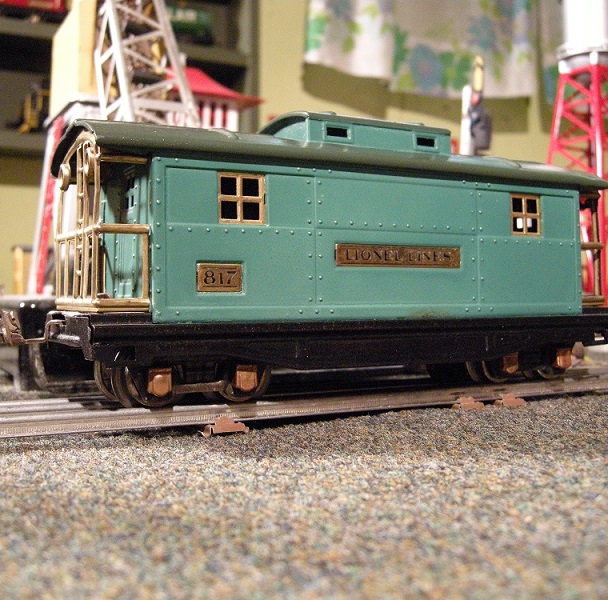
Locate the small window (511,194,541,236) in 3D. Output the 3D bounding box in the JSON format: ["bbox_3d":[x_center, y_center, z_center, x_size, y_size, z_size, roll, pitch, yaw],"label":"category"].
[{"bbox_3d":[0.089,-0.034,0.325,0.016,0.016,0.002,0,-1,-29],"label":"small window"}]

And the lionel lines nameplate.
[{"bbox_3d":[0.035,-0.016,0.294,0.056,0.008,0.002,0,-1,-29],"label":"lionel lines nameplate"}]

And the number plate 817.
[{"bbox_3d":[-0.027,-0.007,0.259,0.015,0.009,0.002,0,-1,-29],"label":"number plate 817"}]

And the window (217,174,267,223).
[{"bbox_3d":[-0.020,-0.033,0.264,0.017,0.016,0.002,0,-1,-29],"label":"window"}]

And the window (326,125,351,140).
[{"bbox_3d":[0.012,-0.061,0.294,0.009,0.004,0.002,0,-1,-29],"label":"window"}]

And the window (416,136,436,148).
[{"bbox_3d":[0.047,-0.061,0.314,0.009,0.004,0.002,0,-1,-29],"label":"window"}]

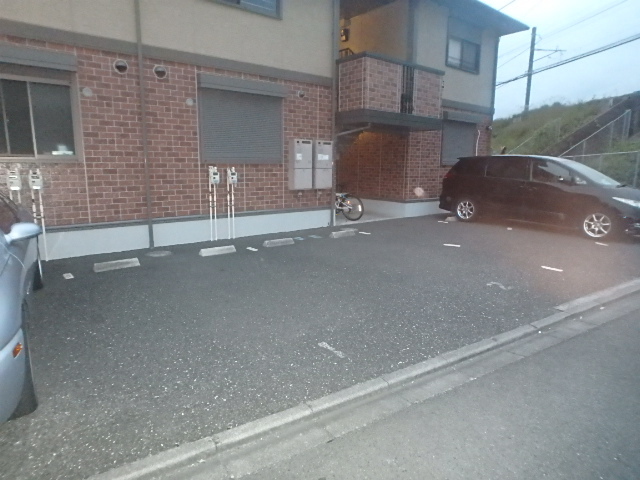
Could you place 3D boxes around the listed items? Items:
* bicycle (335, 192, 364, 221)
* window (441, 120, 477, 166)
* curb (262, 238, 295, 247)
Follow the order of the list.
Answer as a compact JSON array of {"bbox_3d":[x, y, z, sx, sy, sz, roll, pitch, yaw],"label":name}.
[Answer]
[{"bbox_3d":[0.478,-1.034,10.058,1.650,0.980,0.550,9,13,38],"label":"bicycle"},{"bbox_3d":[4.139,-2.854,11.516,1.715,1.306,0.090,-8,13,-37],"label":"window"},{"bbox_3d":[-0.725,0.031,6.860,0.576,0.110,0.140,-8,13,-37],"label":"curb"}]

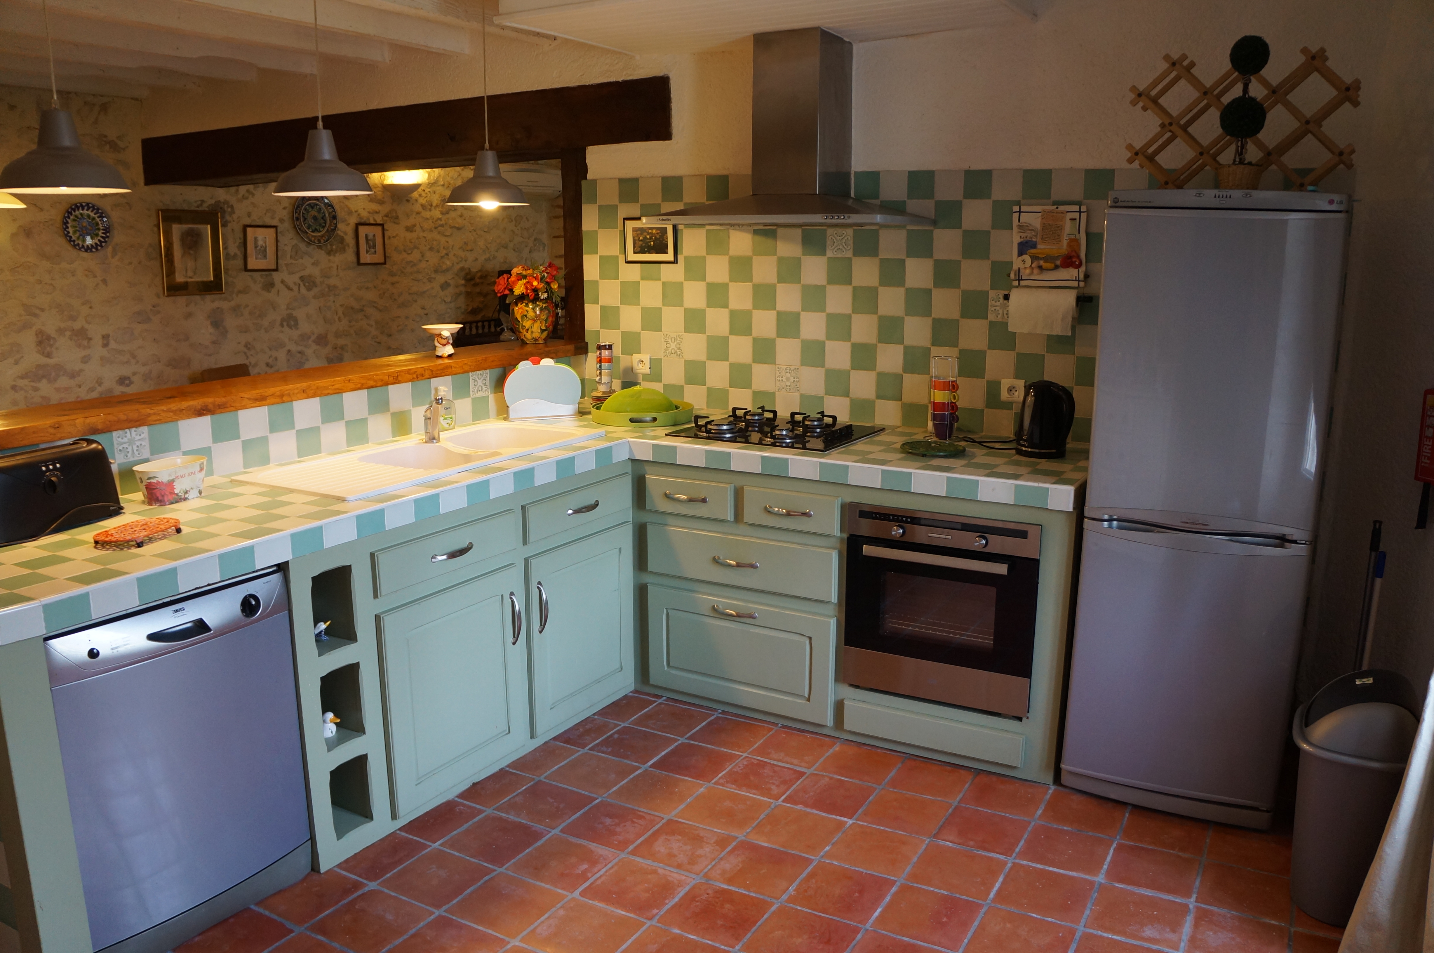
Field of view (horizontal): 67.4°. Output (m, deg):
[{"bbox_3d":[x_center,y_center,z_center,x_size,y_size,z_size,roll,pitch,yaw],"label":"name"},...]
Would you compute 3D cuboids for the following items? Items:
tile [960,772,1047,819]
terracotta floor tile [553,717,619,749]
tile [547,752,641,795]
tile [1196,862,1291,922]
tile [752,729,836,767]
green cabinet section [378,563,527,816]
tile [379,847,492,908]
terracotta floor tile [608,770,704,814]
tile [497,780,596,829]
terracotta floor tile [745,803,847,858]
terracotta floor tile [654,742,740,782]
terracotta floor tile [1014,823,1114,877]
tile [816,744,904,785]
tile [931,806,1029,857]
[{"bbox_3d":[0.828,0.933,3.117,0.216,0.015,0.216,7,13,28],"label":"tile"},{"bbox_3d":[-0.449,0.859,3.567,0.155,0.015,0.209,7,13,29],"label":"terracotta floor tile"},{"bbox_3d":[-0.382,0.916,3.282,0.209,0.015,0.209,7,13,29],"label":"tile"},{"bbox_3d":[1.261,0.996,2.570,0.208,0.015,0.208,7,14,28],"label":"tile"},{"bbox_3d":[0.239,0.864,3.378,0.212,0.017,0.209,6,13,29],"label":"tile"},{"bbox_3d":[-0.948,0.574,3.192,0.480,0.590,0.560,7,14,29],"label":"green cabinet section"},{"bbox_3d":[-0.702,1.019,2.706,0.209,0.015,0.209,7,13,29],"label":"tile"},{"bbox_3d":[-0.172,0.910,3.081,0.208,0.015,0.208,7,14,28],"label":"terracotta floor tile"},{"bbox_3d":[-0.476,0.920,3.005,0.208,0.015,0.208,7,14,28],"label":"tile"},{"bbox_3d":[0.219,0.981,2.962,0.209,0.015,0.209,7,13,29],"label":"terracotta floor tile"},{"bbox_3d":[-0.060,0.874,3.266,0.208,0.015,0.208,7,14,28],"label":"terracotta floor tile"},{"bbox_3d":[0.909,0.987,2.812,0.216,0.015,0.216,7,13,28],"label":"terracotta floor tile"},{"bbox_3d":[0.433,0.883,3.269,0.212,0.017,0.209,6,13,29],"label":"tile"},{"bbox_3d":[0.707,0.947,2.860,0.208,0.015,0.208,7,14,28],"label":"tile"}]

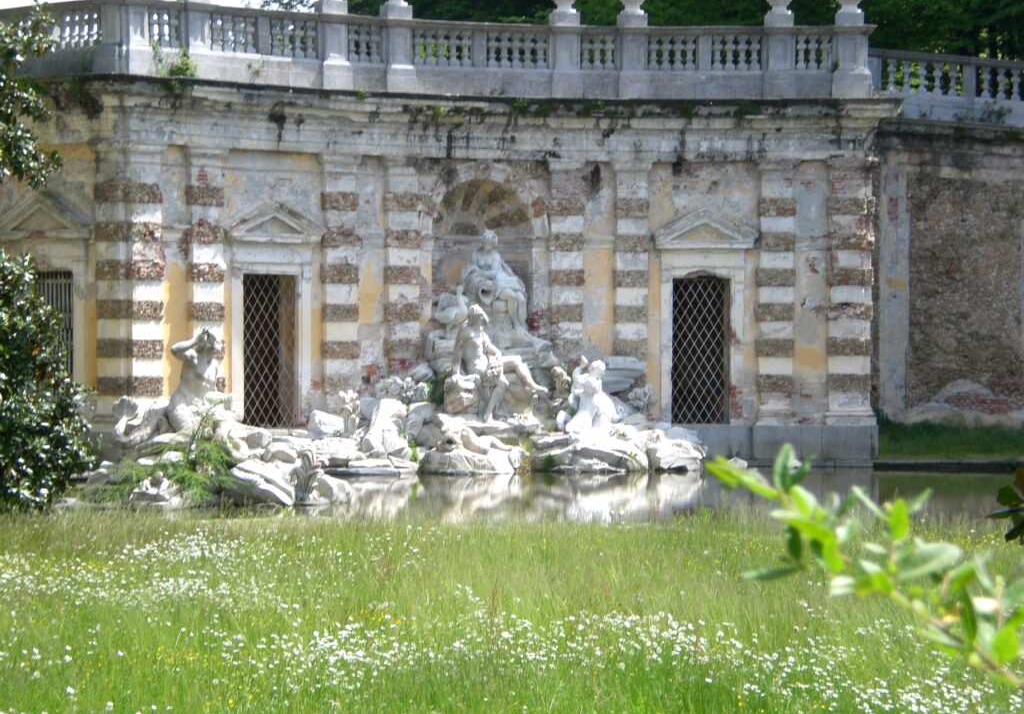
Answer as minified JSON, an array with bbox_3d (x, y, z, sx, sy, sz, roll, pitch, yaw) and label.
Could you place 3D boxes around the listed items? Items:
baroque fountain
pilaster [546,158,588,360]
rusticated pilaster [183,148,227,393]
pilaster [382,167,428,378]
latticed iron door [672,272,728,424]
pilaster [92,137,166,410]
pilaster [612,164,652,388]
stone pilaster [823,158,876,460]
[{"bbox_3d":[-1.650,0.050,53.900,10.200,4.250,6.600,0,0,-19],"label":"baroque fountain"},{"bbox_3d":[0.929,-1.273,59.339,0.780,4.389,0.270,0,0,-18],"label":"pilaster"},{"bbox_3d":[-5.101,-1.264,55.830,0.760,4.396,0.270,0,0,-42],"label":"rusticated pilaster"},{"bbox_3d":[-1.945,-1.212,58.098,0.780,4.298,0.270,0,0,-29],"label":"pilaster"},{"bbox_3d":[3.359,-0.134,60.100,1.000,2.640,0.090,0,0,-8],"label":"latticed iron door"},{"bbox_3d":[-6.186,-1.212,55.079,0.700,4.456,0.860,0,0,43],"label":"pilaster"},{"bbox_3d":[2.098,-1.209,59.671,0.740,4.414,0.270,0,0,-14],"label":"pilaster"},{"bbox_3d":[6.027,-0.881,60.200,0.840,5.195,0.400,0,0,-1],"label":"stone pilaster"}]

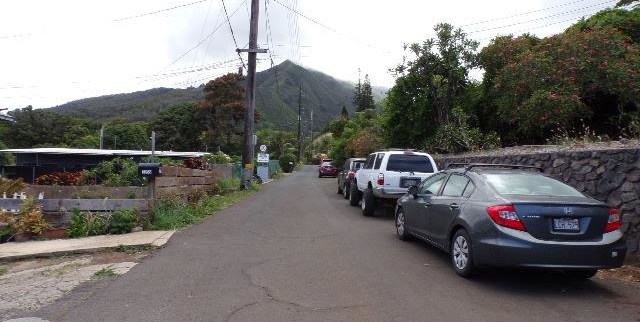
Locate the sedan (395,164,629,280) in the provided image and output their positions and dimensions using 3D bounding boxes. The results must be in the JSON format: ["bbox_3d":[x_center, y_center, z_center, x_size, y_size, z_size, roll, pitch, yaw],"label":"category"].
[{"bbox_3d":[2.535,0.795,7.050,1.770,1.460,4.500,2,0,-6],"label":"sedan"}]

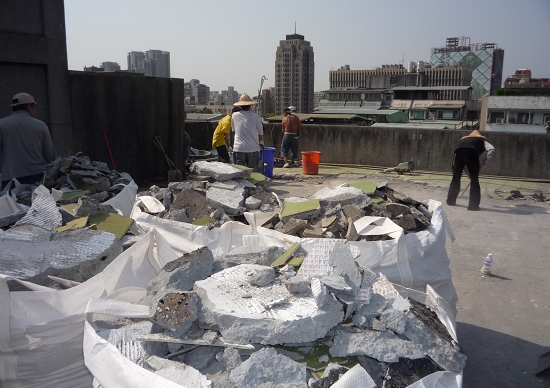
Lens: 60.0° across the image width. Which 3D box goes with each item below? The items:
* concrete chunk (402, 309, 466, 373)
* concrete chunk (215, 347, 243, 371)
[{"bbox_3d":[0.439,0.403,1.310,0.100,0.080,0.190,-14,28,-27],"label":"concrete chunk"},{"bbox_3d":[-0.143,0.507,1.470,0.080,0.065,0.070,1,11,0],"label":"concrete chunk"}]

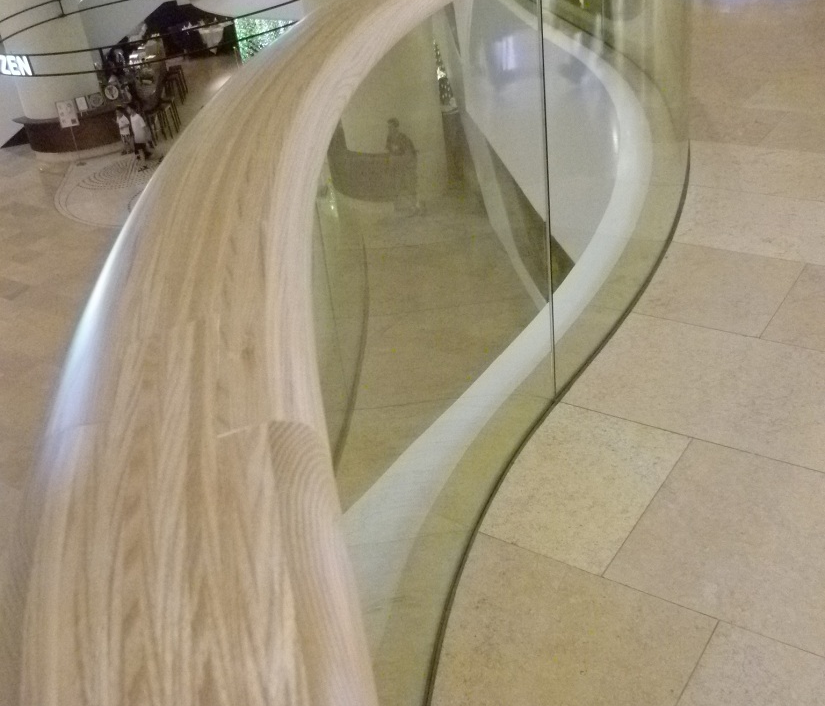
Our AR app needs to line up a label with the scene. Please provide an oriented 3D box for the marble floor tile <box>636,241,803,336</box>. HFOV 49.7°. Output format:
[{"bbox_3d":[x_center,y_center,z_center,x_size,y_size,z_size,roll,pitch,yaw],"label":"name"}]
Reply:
[{"bbox_3d":[1.037,-0.228,3.116,0.510,0.020,0.570,15,37,32],"label":"marble floor tile"}]

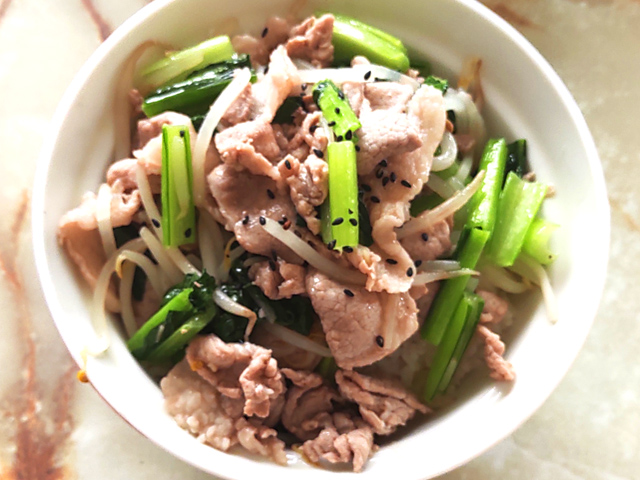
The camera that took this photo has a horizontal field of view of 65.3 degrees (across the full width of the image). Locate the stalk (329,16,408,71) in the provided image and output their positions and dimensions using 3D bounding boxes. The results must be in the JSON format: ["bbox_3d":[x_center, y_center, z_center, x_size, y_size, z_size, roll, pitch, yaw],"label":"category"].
[{"bbox_3d":[0.018,-0.082,0.208,0.037,0.009,0.012,25,93,8],"label":"stalk"}]

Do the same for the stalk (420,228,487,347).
[{"bbox_3d":[0.049,0.016,0.180,0.007,0.005,0.043,25,87,12],"label":"stalk"}]

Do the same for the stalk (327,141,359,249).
[{"bbox_3d":[0.008,-0.015,0.172,0.010,0.007,0.037,-1,73,1],"label":"stalk"}]

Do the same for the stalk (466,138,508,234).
[{"bbox_3d":[0.061,-0.019,0.184,0.008,0.006,0.036,14,77,11],"label":"stalk"}]

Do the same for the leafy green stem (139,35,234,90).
[{"bbox_3d":[-0.054,-0.073,0.206,0.038,0.007,0.010,-24,94,-7],"label":"leafy green stem"}]

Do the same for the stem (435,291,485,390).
[{"bbox_3d":[0.048,0.037,0.178,0.008,0.006,0.036,20,88,12],"label":"stem"}]

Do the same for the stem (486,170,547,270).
[{"bbox_3d":[0.072,-0.007,0.184,0.012,0.006,0.033,20,84,13],"label":"stem"}]

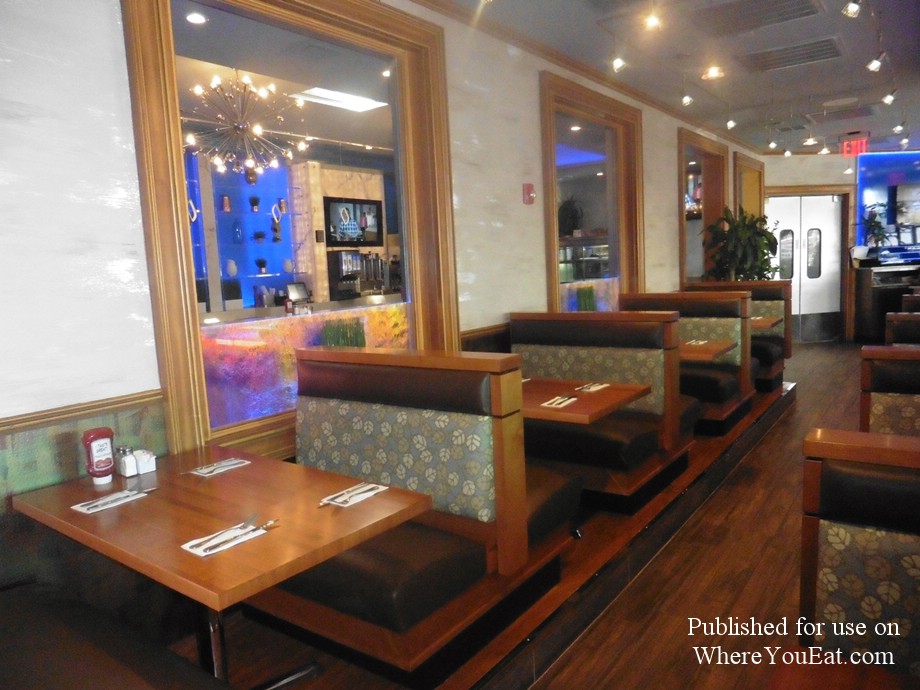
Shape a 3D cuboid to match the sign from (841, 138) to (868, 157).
[{"bbox_3d":[5.497,-2.741,8.877,0.340,0.230,0.060,2,9,37],"label":"sign"}]

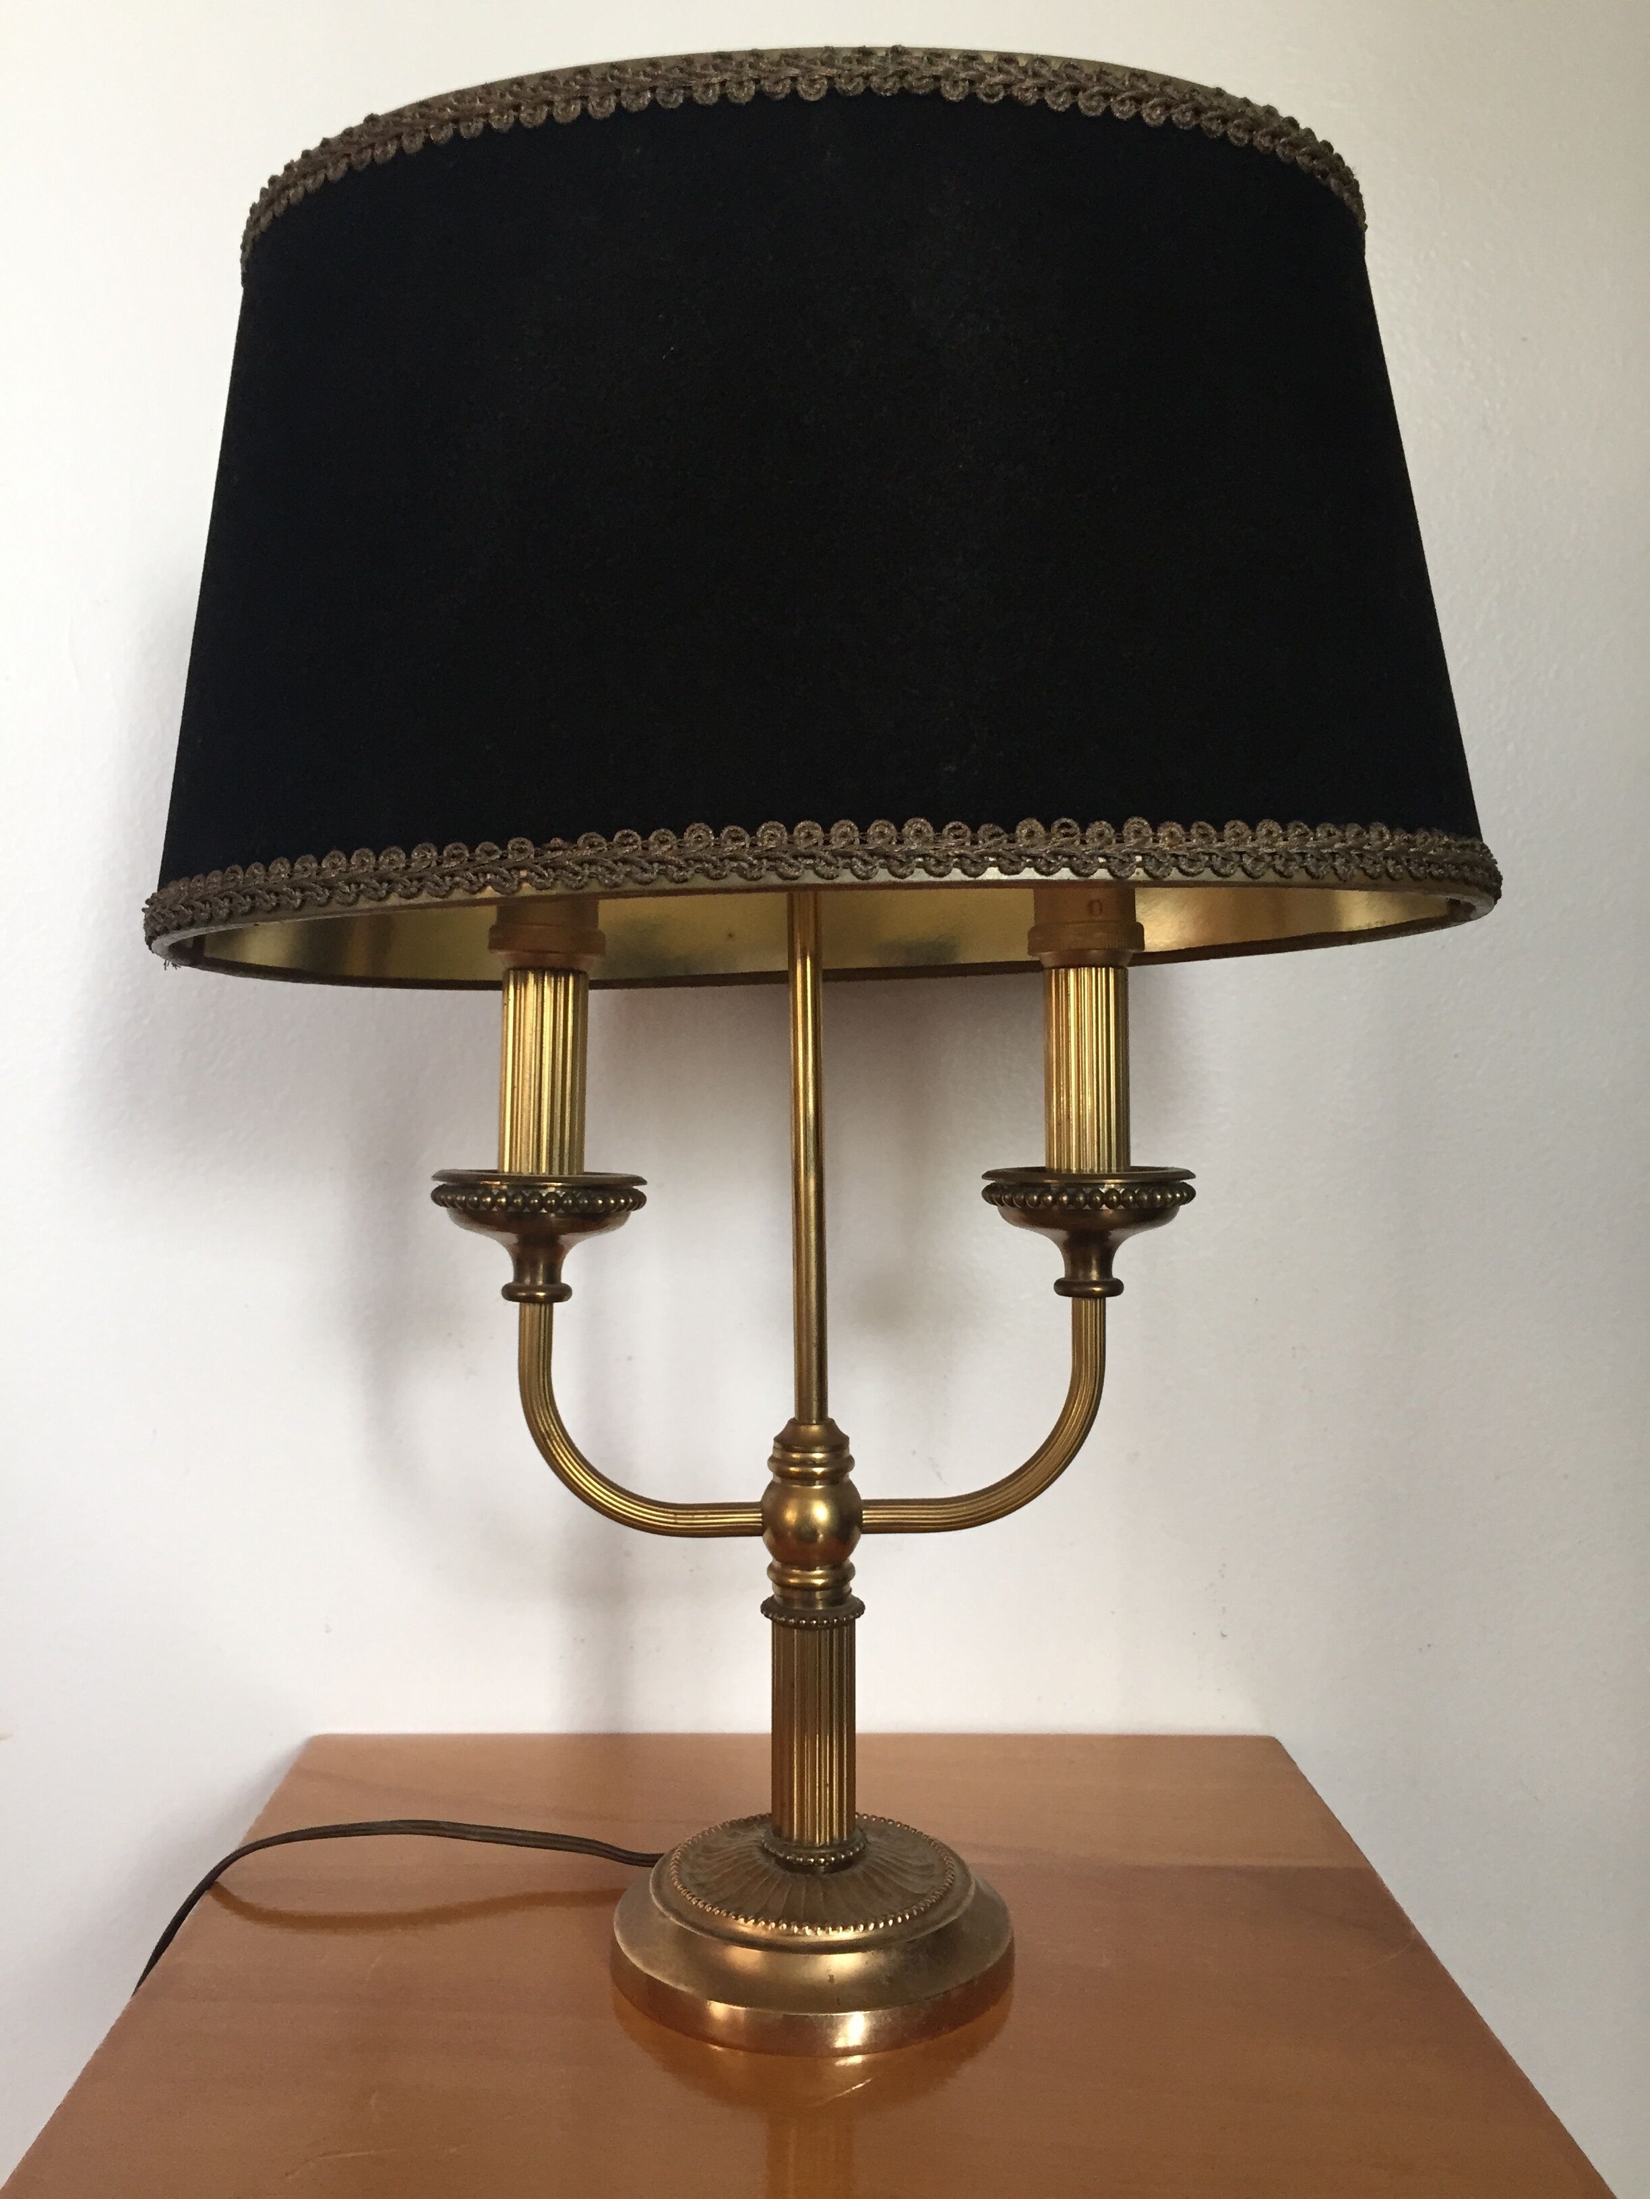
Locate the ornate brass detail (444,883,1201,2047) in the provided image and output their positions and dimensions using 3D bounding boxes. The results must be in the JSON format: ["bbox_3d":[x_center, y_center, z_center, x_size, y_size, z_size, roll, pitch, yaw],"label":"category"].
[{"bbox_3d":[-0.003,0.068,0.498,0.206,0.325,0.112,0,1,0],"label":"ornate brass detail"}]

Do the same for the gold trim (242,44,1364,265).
[{"bbox_3d":[-0.004,-0.227,0.501,0.310,0.015,0.190,-2,-1,1],"label":"gold trim"}]

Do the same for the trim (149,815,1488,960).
[{"bbox_3d":[0.001,-0.051,0.497,0.360,0.015,0.240,-2,-1,1],"label":"trim"}]

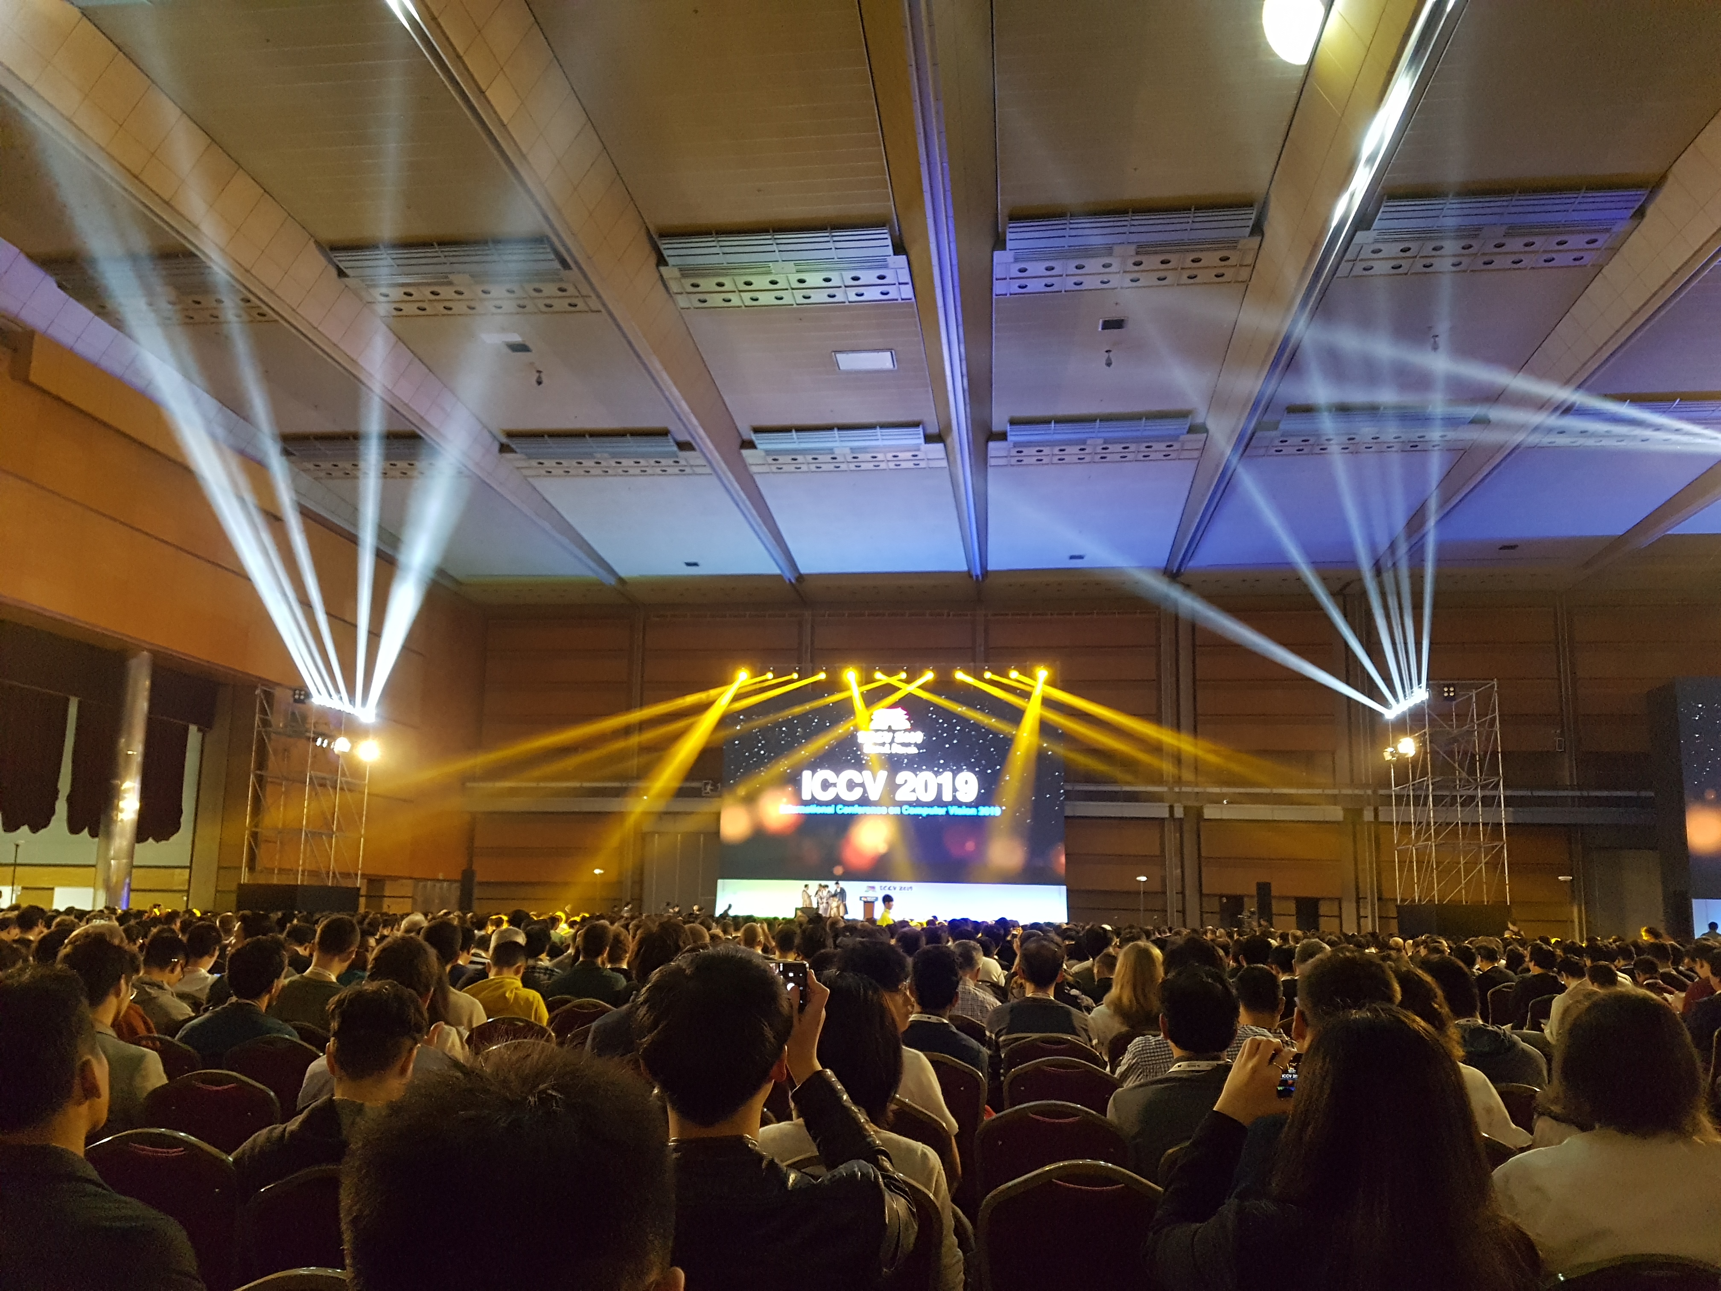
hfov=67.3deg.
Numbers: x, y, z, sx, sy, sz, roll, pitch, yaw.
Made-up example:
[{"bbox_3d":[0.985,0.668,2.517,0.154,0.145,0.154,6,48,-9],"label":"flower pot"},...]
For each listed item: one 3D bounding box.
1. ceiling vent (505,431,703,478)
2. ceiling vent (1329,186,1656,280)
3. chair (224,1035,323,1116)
[{"bbox_3d":[-9.454,-7.025,48.013,7.300,0.450,3.800,-1,-12,7],"label":"ceiling vent"},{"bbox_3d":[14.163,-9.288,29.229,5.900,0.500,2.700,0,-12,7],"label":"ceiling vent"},{"bbox_3d":[-2.275,2.058,5.315,0.460,0.910,0.570,-1,-12,7],"label":"chair"}]

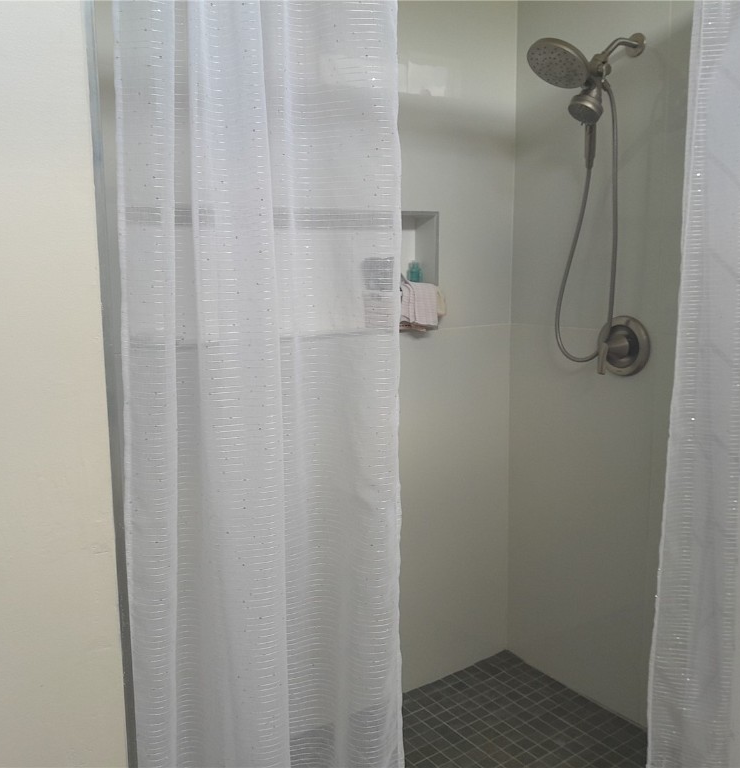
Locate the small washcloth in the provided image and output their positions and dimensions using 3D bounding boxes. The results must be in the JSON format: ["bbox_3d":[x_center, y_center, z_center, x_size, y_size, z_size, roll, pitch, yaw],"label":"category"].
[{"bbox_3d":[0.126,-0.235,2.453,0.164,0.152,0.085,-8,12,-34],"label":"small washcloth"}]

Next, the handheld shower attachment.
[{"bbox_3d":[0.578,-0.470,2.171,0.399,0.958,0.185,-8,12,-34],"label":"handheld shower attachment"}]

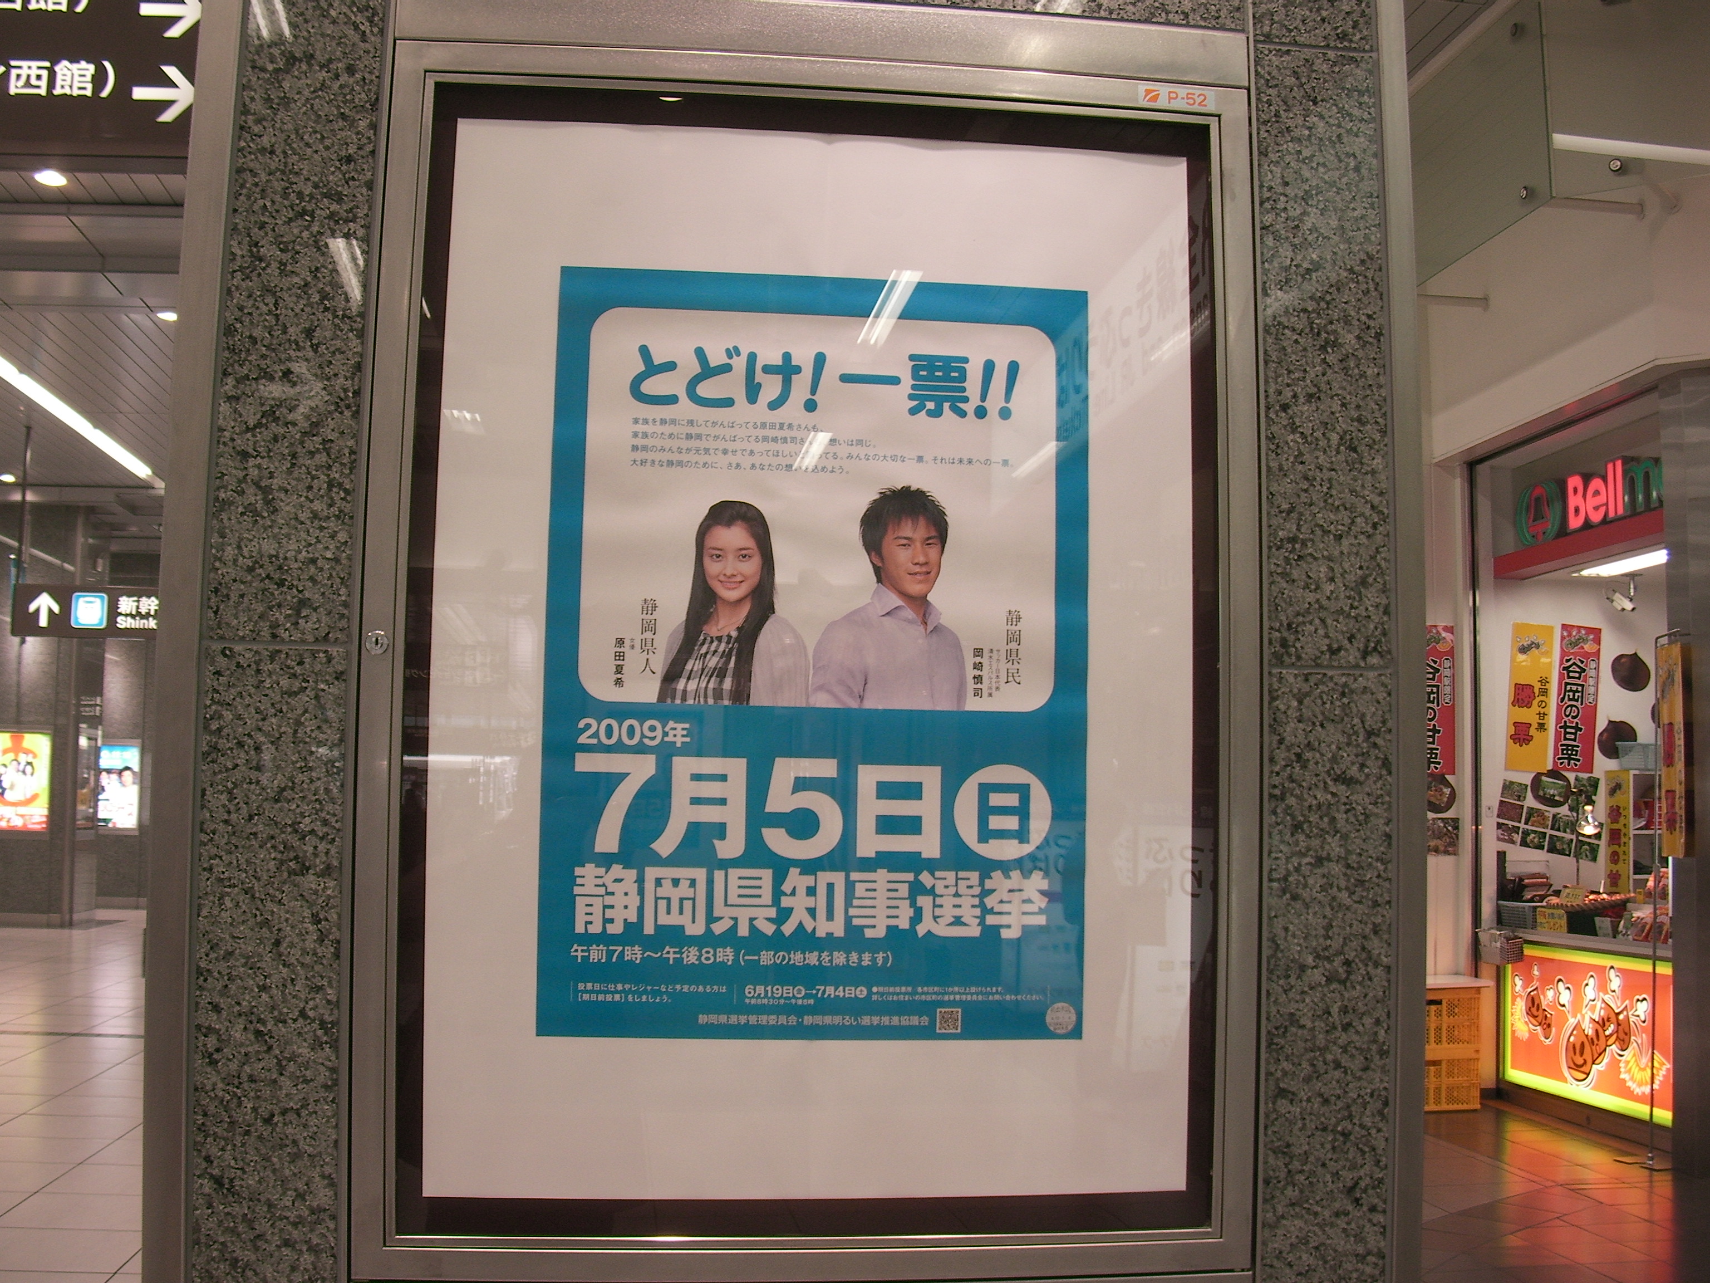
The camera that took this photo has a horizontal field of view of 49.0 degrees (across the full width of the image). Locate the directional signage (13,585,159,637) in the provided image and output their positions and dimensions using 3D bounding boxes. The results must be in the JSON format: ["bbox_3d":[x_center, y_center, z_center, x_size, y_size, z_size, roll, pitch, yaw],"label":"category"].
[{"bbox_3d":[-6.292,-0.235,16.442,2.000,0.470,0.200,1,-5,-7],"label":"directional signage"}]

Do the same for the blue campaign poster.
[{"bbox_3d":[-0.032,0.010,1.778,0.515,0.728,0.010,1,-5,-7],"label":"blue campaign poster"}]

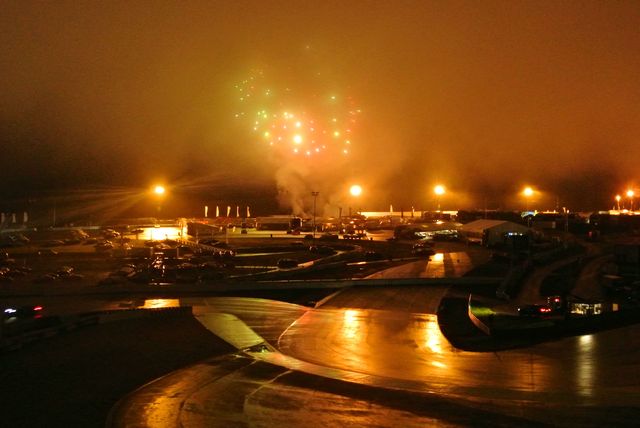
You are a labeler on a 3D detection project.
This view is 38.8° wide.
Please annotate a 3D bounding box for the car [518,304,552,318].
[{"bbox_3d":[25.171,11.388,106.000,1.800,1.450,4.400,0,0,-30],"label":"car"}]

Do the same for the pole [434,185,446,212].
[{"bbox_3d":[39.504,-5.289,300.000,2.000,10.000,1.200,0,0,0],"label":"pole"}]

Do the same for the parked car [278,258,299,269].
[{"bbox_3d":[-6.160,9.420,172.000,4.200,1.600,1.800,0,0,-18],"label":"parked car"}]

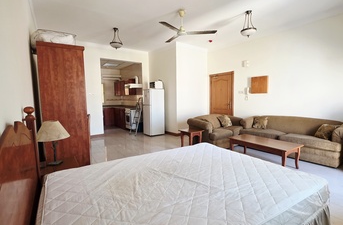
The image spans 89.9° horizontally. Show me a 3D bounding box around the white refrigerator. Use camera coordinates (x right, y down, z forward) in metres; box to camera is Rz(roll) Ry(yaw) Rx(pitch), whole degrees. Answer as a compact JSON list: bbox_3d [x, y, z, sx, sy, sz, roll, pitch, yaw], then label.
[{"bbox_3d":[-0.628,0.000,6.213,0.575,1.608,0.530,-4,6,-34],"label":"white refrigerator"}]

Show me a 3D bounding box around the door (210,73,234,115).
[{"bbox_3d":[1.927,-0.385,6.679,0.090,2.211,1.155,-4,6,-34],"label":"door"}]

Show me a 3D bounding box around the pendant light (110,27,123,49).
[{"bbox_3d":[-1.448,-1.922,4.513,0.325,0.510,0.325,-4,6,-34],"label":"pendant light"}]

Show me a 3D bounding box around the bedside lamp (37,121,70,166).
[{"bbox_3d":[-1.371,0.352,2.003,0.330,0.506,0.330,-4,6,-34],"label":"bedside lamp"}]

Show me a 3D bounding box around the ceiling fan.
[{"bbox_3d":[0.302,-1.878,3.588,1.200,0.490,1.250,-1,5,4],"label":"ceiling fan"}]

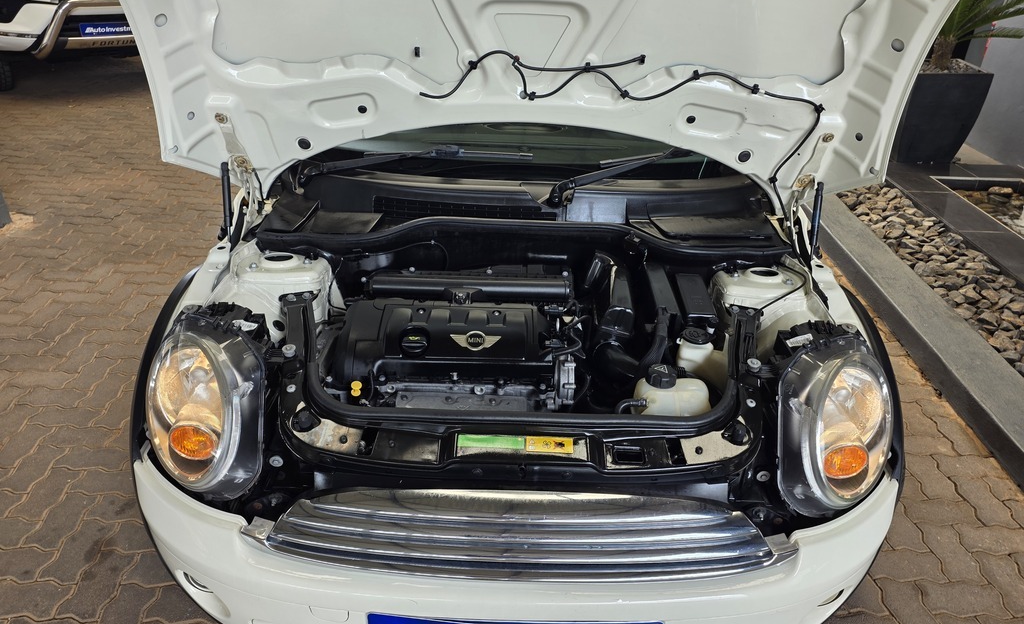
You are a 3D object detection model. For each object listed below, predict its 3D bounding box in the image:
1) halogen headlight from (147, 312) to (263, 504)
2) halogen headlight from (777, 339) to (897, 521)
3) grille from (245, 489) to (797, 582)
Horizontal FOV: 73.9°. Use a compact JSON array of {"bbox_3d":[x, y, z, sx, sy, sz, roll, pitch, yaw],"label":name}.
[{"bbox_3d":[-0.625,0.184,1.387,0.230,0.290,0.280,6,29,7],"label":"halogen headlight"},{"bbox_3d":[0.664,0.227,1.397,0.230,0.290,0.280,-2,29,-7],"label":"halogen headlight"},{"bbox_3d":[0.015,0.387,1.195,0.985,0.150,0.140,2,29,0],"label":"grille"}]

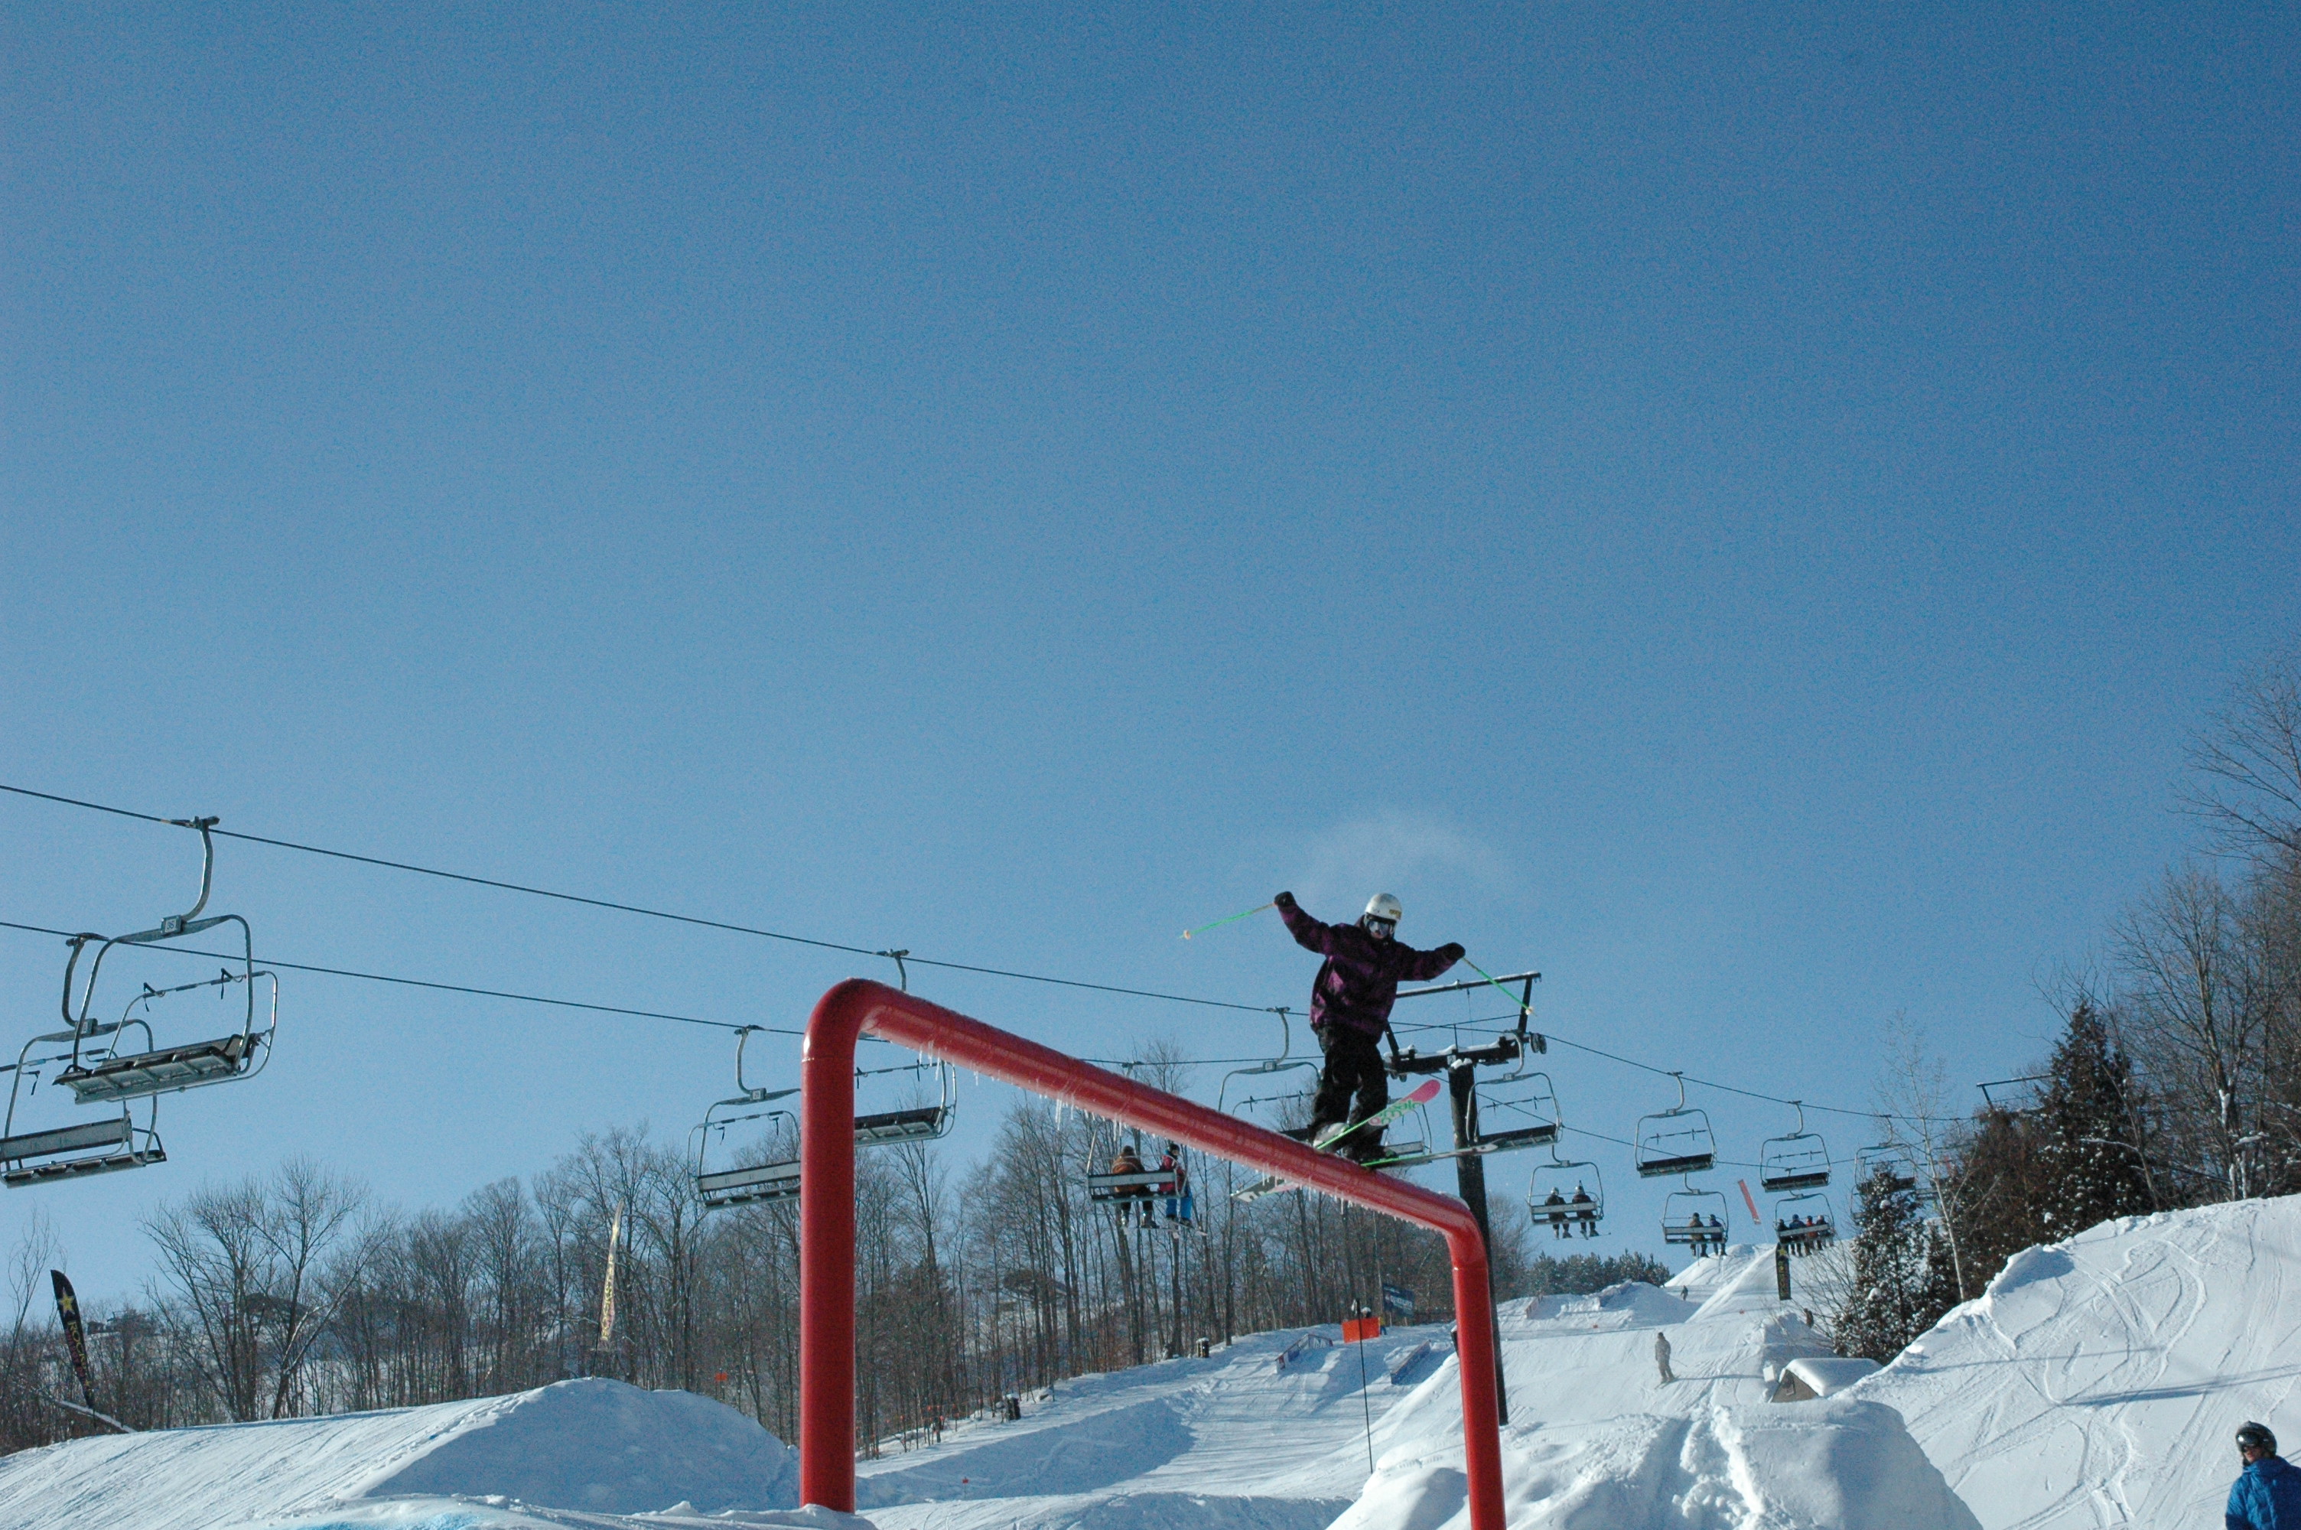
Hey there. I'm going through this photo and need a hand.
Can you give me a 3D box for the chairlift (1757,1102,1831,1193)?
[{"bbox_3d":[20.929,12.386,95.202,2.300,2.850,1.000,-11,-21,24],"label":"chairlift"}]

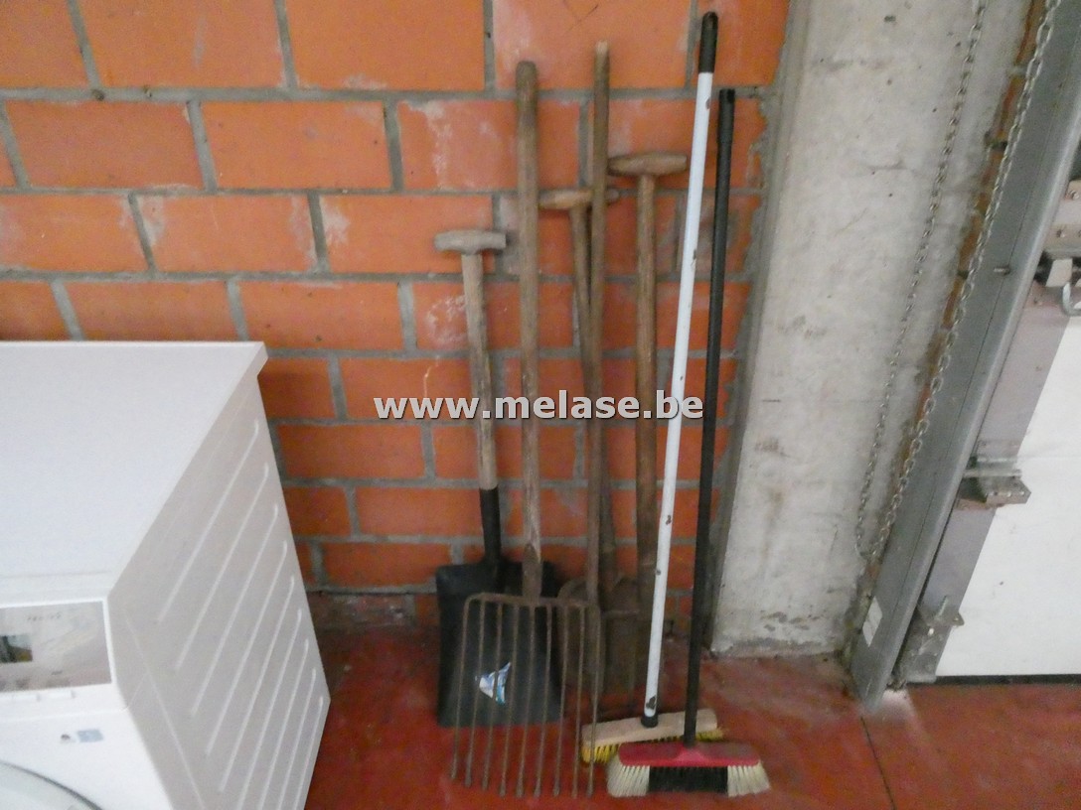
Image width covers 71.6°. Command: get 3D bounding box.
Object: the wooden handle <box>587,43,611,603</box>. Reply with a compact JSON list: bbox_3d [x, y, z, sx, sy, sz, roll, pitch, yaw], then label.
[{"bbox_3d":[0.098,-0.072,1.281,0.026,0.990,0.026,0,20,1],"label":"wooden handle"}]

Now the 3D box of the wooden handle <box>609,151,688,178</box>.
[{"bbox_3d":[0.170,-0.383,1.191,0.126,0.037,0.034,-1,24,1],"label":"wooden handle"}]

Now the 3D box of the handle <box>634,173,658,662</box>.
[{"bbox_3d":[0.194,0.069,1.361,0.034,0.940,0.034,-3,21,2],"label":"handle"}]

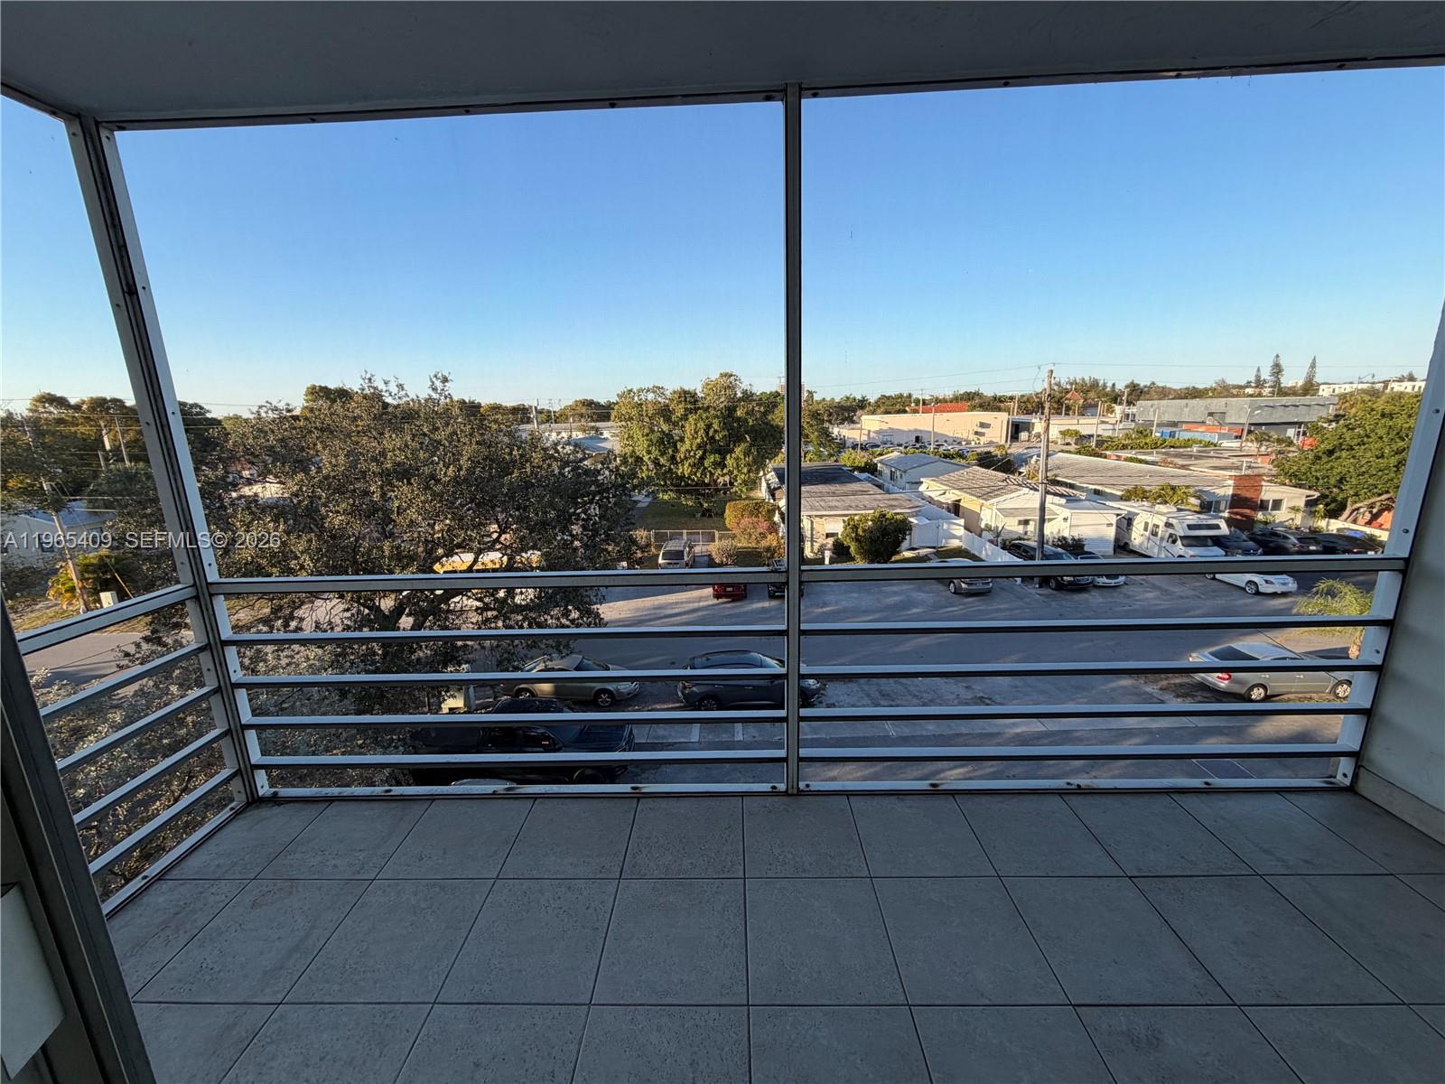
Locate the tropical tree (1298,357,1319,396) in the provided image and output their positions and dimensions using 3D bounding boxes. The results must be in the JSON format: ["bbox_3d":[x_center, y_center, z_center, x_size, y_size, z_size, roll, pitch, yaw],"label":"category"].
[{"bbox_3d":[220.114,-58.380,218.769,6.500,21.000,6.500,-2,13,0],"label":"tropical tree"}]

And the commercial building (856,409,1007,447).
[{"bbox_3d":[45.345,-25.499,131.166,30.500,6.200,15.000,0,13,8],"label":"commercial building"}]

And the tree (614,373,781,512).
[{"bbox_3d":[-1.495,-9.294,55.892,15.200,12.300,13.000,-1,13,1],"label":"tree"}]

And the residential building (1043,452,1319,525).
[{"bbox_3d":[33.878,-4.817,49.100,10.800,3.700,21.600,-2,13,-1],"label":"residential building"}]

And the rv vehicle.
[{"bbox_3d":[24.495,-0.525,33.096,2.350,3.100,6.900,-2,13,-3],"label":"rv vehicle"}]

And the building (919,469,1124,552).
[{"bbox_3d":[22.143,-3.171,46.467,7.800,3.500,19.500,-1,13,1],"label":"building"}]

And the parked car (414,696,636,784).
[{"bbox_3d":[-4.956,5.182,14.979,5.300,1.800,1.950,-2,13,0],"label":"parked car"}]

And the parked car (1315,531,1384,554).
[{"bbox_3d":[36.825,0.212,35.000,1.830,1.430,4.750,0,13,5],"label":"parked car"}]

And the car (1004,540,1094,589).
[{"bbox_3d":[16.886,1.031,30.636,1.850,1.600,4.700,-2,13,-3],"label":"car"}]

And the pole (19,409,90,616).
[{"bbox_3d":[-31.893,-1.174,28.023,0.330,9.750,0.330,-2,13,0],"label":"pole"}]

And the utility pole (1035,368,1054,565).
[{"bbox_3d":[15.406,-2.909,27.883,0.330,10.600,0.330,-2,13,0],"label":"utility pole"}]

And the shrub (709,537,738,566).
[{"bbox_3d":[0.121,0.582,37.790,1.900,1.600,1.800,-1,14,1],"label":"shrub"}]

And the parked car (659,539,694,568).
[{"bbox_3d":[-2.764,0.958,35.625,1.830,1.720,4.750,-1,13,0],"label":"parked car"}]

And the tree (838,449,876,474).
[{"bbox_3d":[17.196,-9.640,74.000,4.700,3.700,4.300,-1,13,1],"label":"tree"}]

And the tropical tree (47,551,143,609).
[{"bbox_3d":[-32.464,2.018,30.378,2.700,2.500,2.200,-2,13,0],"label":"tropical tree"}]

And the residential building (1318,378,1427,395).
[{"bbox_3d":[235.572,-51.810,212.010,35.000,11.200,14.000,-1,13,1],"label":"residential building"}]

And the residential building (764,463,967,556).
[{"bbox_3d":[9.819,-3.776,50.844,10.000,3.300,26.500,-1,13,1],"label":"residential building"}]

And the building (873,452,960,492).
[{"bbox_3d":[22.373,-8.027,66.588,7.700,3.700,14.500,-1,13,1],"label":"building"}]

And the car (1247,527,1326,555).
[{"bbox_3d":[31.612,-0.027,33.361,1.850,1.620,4.600,-2,13,0],"label":"car"}]

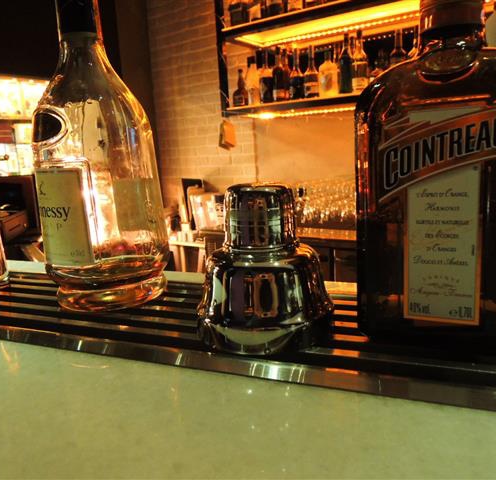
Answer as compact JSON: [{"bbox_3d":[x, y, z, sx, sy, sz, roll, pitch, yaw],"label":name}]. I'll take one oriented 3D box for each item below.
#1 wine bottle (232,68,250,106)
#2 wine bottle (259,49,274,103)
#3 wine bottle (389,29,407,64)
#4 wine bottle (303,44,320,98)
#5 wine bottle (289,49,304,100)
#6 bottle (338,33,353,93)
[{"bbox_3d":[-0.048,-0.922,2.716,0.092,0.225,0.092,5,14,34],"label":"wine bottle"},{"bbox_3d":[0.106,-0.953,2.599,0.078,0.317,0.078,-3,12,1],"label":"wine bottle"},{"bbox_3d":[0.739,-0.878,2.170,0.080,0.282,0.080,5,14,34],"label":"wine bottle"},{"bbox_3d":[0.349,-0.914,2.437,0.079,0.284,0.079,-3,12,1],"label":"wine bottle"},{"bbox_3d":[0.274,-0.920,2.488,0.078,0.283,0.078,-3,12,1],"label":"wine bottle"},{"bbox_3d":[0.512,-0.912,2.322,0.070,0.310,0.070,5,14,34],"label":"bottle"}]

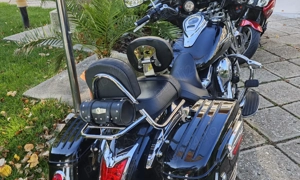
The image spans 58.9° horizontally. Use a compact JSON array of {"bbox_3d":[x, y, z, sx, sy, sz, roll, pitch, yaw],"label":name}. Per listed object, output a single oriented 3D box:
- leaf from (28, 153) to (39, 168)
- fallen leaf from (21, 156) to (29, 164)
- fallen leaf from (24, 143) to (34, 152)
[{"bbox_3d":[-0.939,0.568,2.141,0.074,0.030,0.125,-11,30,-18],"label":"leaf"},{"bbox_3d":[-1.013,0.569,2.145,0.059,0.030,0.083,-12,31,-19],"label":"fallen leaf"},{"bbox_3d":[-1.019,0.489,2.248,0.090,0.030,0.090,-16,31,-26],"label":"fallen leaf"}]

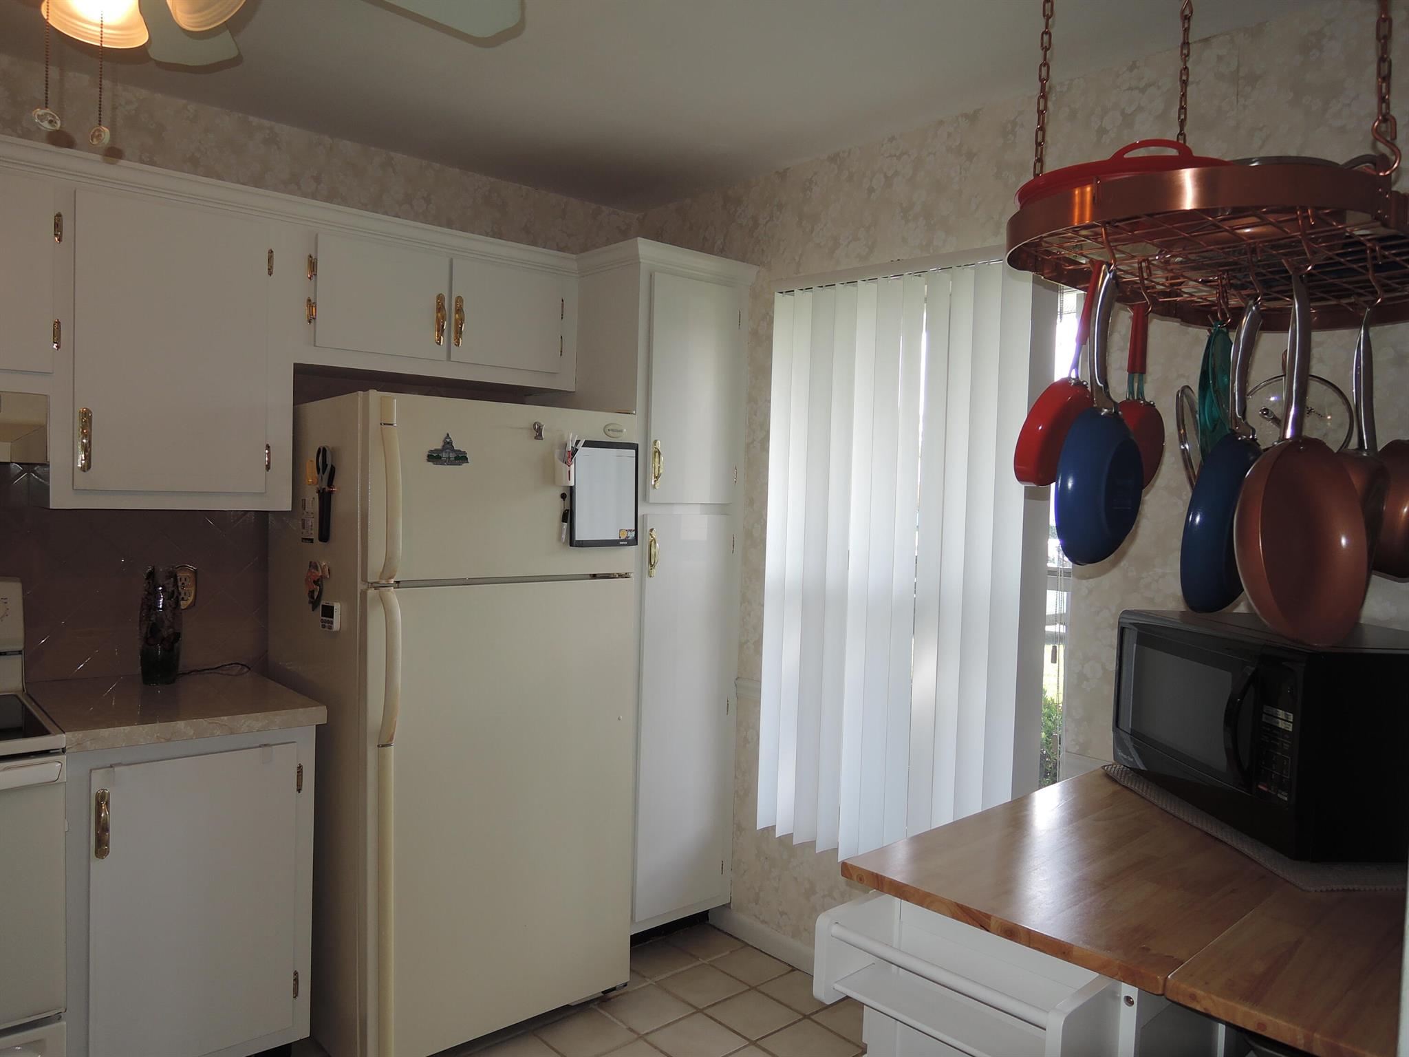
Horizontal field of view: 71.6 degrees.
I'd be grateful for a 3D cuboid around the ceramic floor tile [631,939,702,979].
[{"bbox_3d":[-0.141,1.339,3.021,0.200,0.010,0.190,0,2,-42],"label":"ceramic floor tile"}]

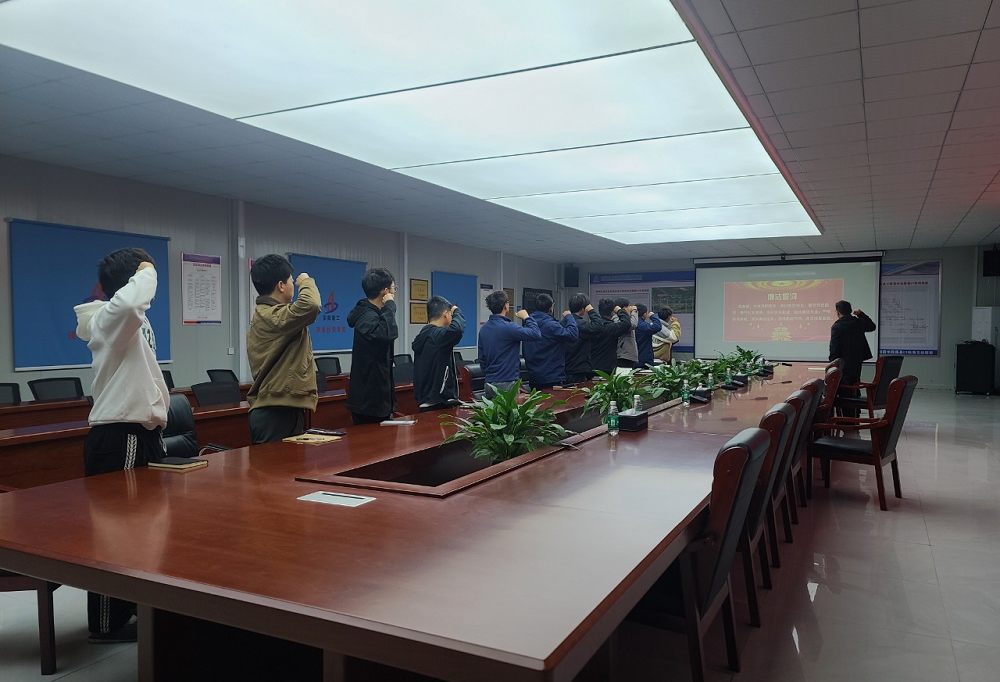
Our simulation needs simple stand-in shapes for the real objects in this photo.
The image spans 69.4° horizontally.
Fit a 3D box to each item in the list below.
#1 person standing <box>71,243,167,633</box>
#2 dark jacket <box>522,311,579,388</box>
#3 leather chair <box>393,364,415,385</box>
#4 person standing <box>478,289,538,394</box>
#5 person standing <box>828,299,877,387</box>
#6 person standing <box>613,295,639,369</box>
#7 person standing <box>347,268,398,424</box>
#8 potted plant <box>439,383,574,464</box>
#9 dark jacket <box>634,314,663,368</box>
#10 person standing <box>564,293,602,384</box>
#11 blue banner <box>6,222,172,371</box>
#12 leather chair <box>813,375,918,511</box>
[{"bbox_3d":[-1.724,0.473,3.321,0.450,1.770,0.500,-1,1,-20],"label":"person standing"},{"bbox_3d":[0.538,0.075,7.693,0.560,0.799,0.440,1,2,38],"label":"dark jacket"},{"bbox_3d":[-1.202,0.756,9.107,0.600,0.940,0.580,1,1,28],"label":"leather chair"},{"bbox_3d":[0.082,0.408,6.824,0.540,1.735,0.450,1,2,38],"label":"person standing"},{"bbox_3d":[5.056,0.302,10.359,0.660,1.762,0.450,0,1,10],"label":"person standing"},{"bbox_3d":[1.705,0.280,9.889,0.440,1.831,0.500,-1,2,-32],"label":"person standing"},{"bbox_3d":[-0.864,0.425,4.925,0.420,1.790,0.500,0,1,-16],"label":"person standing"},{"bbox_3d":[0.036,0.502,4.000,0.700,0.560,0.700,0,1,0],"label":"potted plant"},{"bbox_3d":[2.149,0.008,10.668,0.450,0.799,0.530,-1,2,-38],"label":"dark jacket"},{"bbox_3d":[0.970,0.329,8.488,0.460,1.797,0.560,-1,2,-40],"label":"person standing"},{"bbox_3d":[-4.278,-0.455,7.722,0.050,1.437,1.746,1,2,28],"label":"blue banner"},{"bbox_3d":[2.947,0.782,5.882,0.690,1.020,0.600,1,2,37],"label":"leather chair"}]

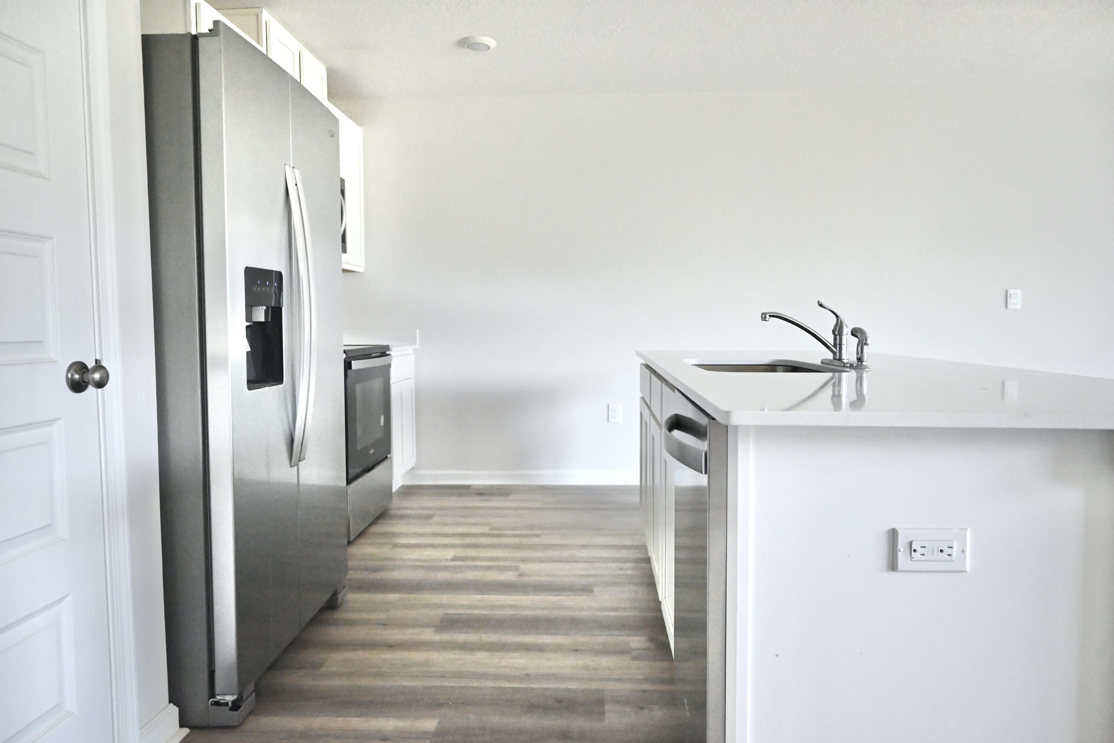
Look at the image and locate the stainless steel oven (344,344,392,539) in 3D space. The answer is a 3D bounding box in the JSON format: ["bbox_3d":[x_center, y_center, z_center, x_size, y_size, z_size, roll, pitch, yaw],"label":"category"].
[{"bbox_3d":[-1.250,0.333,3.808,0.710,0.918,0.757,0,4,3],"label":"stainless steel oven"}]

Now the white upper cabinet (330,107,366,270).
[{"bbox_3d":[-1.408,-1.071,4.446,0.325,0.903,0.600,0,4,3],"label":"white upper cabinet"}]

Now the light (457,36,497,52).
[{"bbox_3d":[-0.405,-1.660,3.786,0.192,0.028,0.192,0,4,3],"label":"light"}]

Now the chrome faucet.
[{"bbox_3d":[0.836,-0.123,2.445,0.285,0.210,0.340,0,4,3],"label":"chrome faucet"}]

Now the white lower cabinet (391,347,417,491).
[{"bbox_3d":[-1.246,0.307,4.514,0.630,0.880,0.610,0,4,3],"label":"white lower cabinet"}]

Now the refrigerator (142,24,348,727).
[{"bbox_3d":[-1.171,0.005,2.323,0.840,1.762,0.900,0,4,2],"label":"refrigerator"}]

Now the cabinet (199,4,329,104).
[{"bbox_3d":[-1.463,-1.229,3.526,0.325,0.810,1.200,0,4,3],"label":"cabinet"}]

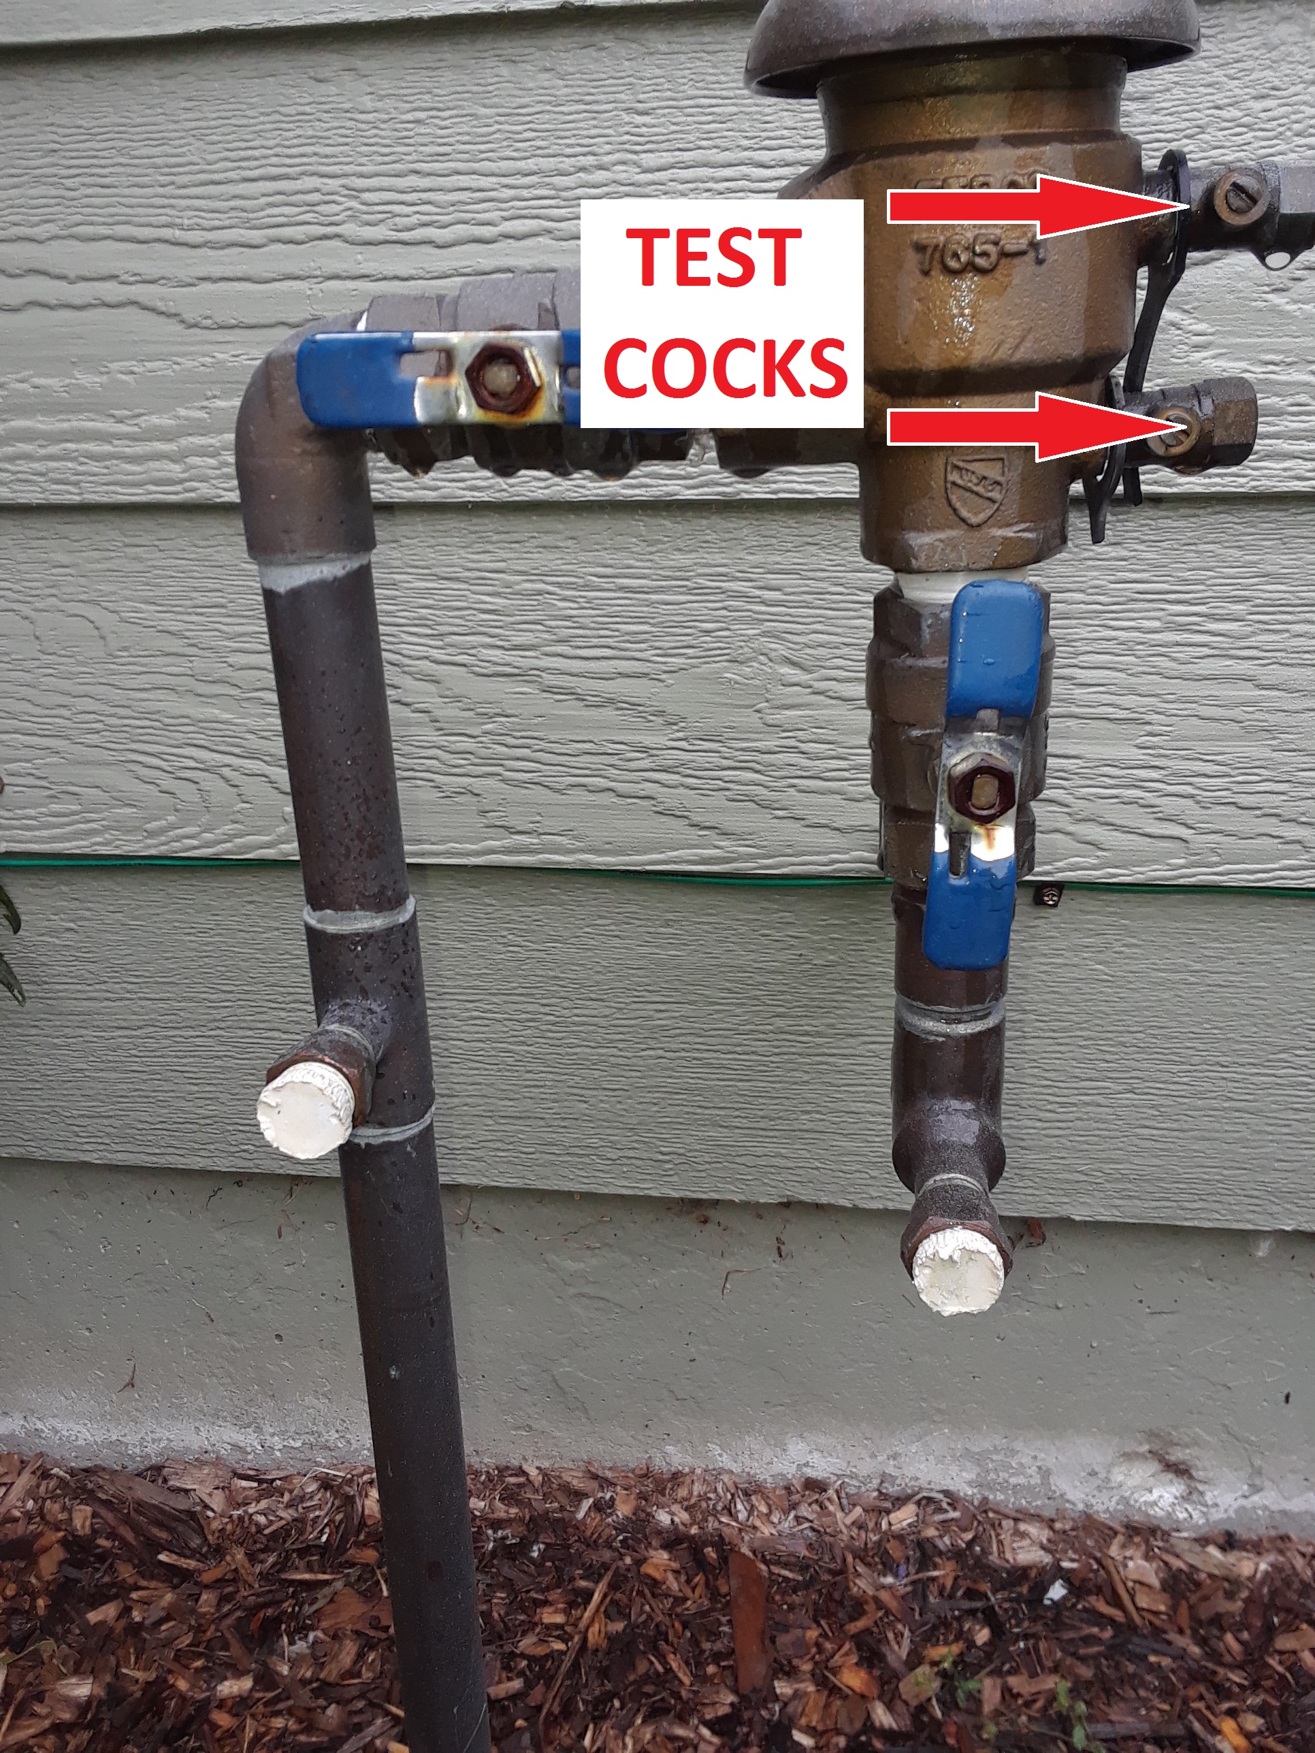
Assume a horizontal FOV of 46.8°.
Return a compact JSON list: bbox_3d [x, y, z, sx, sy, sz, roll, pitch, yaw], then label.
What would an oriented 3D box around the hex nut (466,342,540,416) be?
[{"bbox_3d":[-0.034,-0.110,0.336,0.016,0.015,0.008,-1,20,4],"label":"hex nut"}]

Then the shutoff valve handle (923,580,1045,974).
[{"bbox_3d":[0.079,-0.022,0.368,0.022,0.097,0.014,2,20,1],"label":"shutoff valve handle"}]

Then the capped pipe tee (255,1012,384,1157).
[{"bbox_3d":[-0.087,0.051,0.409,0.029,0.029,0.049,0,20,6],"label":"capped pipe tee"}]

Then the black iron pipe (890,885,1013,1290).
[{"bbox_3d":[0.081,0.052,0.418,0.033,0.097,0.064,0,20,7],"label":"black iron pipe"}]

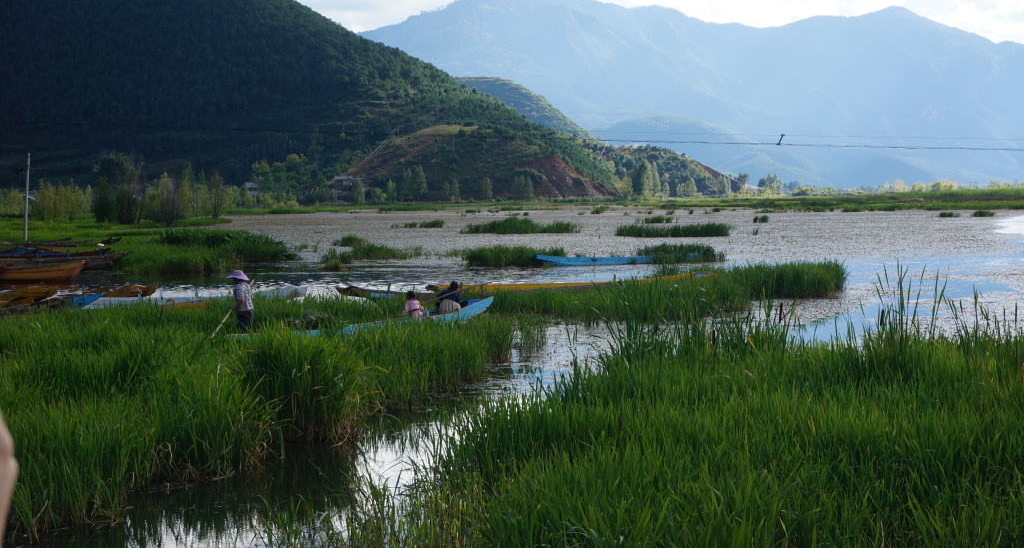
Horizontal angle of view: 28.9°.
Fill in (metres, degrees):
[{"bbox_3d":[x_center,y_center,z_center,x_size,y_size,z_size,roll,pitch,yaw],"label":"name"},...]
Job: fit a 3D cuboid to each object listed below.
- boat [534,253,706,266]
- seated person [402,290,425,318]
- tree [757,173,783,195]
[{"bbox_3d":[4.445,-0.584,83.000,7.300,0.600,1.100,-1,3,-28],"label":"boat"},{"bbox_3d":[-2.180,0.729,44.600,0.500,0.700,0.520,1,3,18],"label":"seated person"},{"bbox_3d":[82.872,-28.869,640.000,8.400,7.400,7.800,0,2,0],"label":"tree"}]

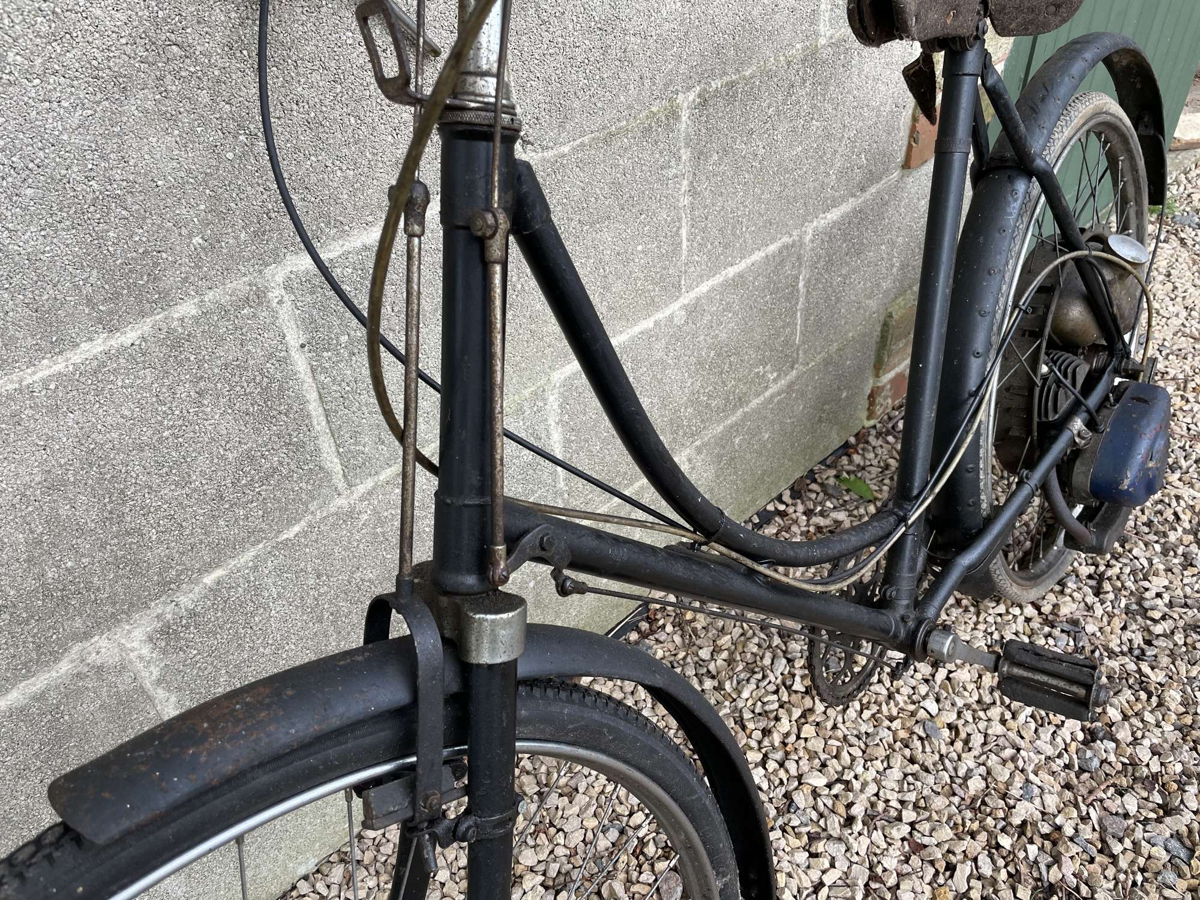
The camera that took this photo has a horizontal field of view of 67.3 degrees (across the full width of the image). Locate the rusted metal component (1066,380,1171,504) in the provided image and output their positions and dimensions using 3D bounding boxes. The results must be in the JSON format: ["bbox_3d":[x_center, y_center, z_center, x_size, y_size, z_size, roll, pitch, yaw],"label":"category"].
[{"bbox_3d":[0.669,0.000,1.145,0.070,0.092,0.165,13,52,40],"label":"rusted metal component"}]

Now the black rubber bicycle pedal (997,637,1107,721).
[{"bbox_3d":[0.482,0.246,0.962,0.103,0.062,0.029,13,12,40],"label":"black rubber bicycle pedal"}]

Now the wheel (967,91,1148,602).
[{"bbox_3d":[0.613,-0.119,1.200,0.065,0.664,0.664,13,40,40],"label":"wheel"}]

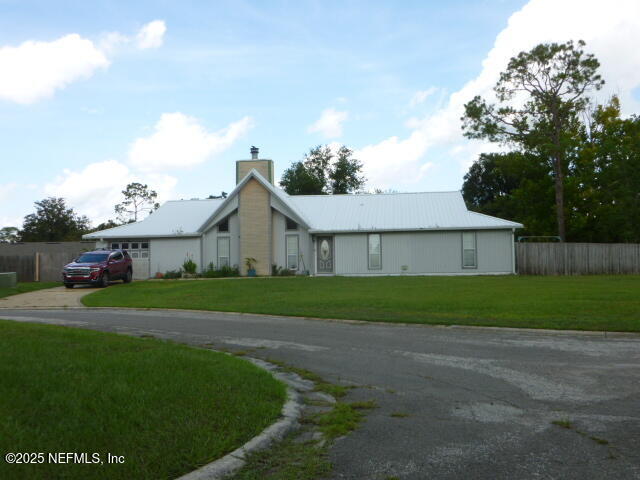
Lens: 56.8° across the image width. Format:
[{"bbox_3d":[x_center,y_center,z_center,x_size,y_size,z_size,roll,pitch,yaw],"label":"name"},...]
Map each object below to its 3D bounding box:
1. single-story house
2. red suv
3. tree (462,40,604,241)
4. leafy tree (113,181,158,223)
[{"bbox_3d":[-0.720,-1.632,40.395,25.800,7.700,12.900,-1,-1,8],"label":"single-story house"},{"bbox_3d":[-10.850,1.400,29.100,1.950,1.720,4.920,-1,-1,2],"label":"red suv"},{"bbox_3d":[18.312,-7.494,50.106,12.059,18.901,11.456,-1,-1,0],"label":"tree"},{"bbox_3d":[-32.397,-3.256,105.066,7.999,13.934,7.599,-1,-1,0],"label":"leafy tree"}]

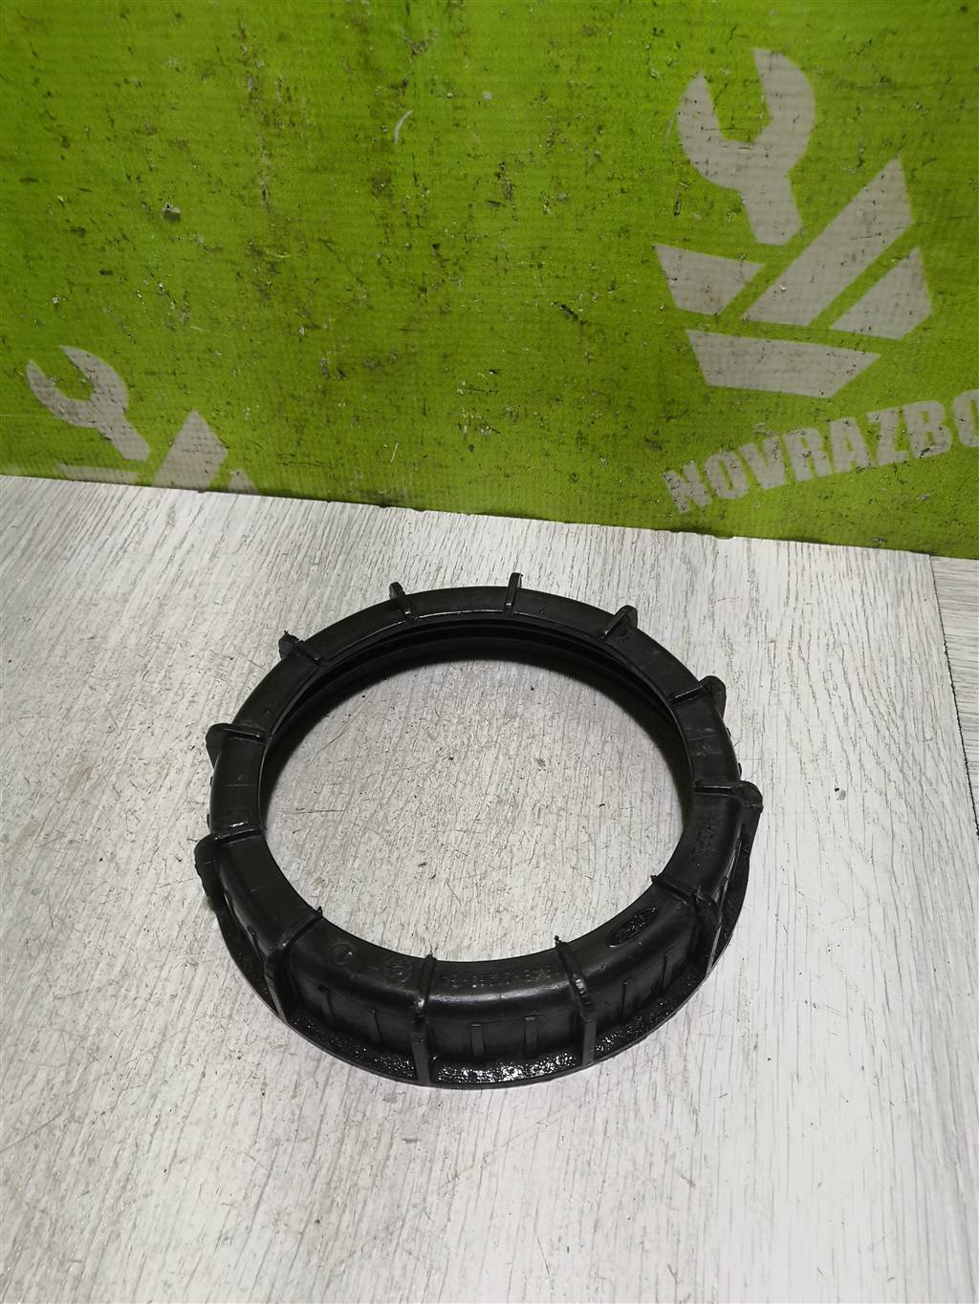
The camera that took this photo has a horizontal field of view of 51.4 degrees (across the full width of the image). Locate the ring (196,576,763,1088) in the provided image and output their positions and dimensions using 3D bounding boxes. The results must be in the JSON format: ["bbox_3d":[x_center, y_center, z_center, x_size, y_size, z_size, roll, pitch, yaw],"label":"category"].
[{"bbox_3d":[-0.004,0.038,0.287,0.157,0.027,0.157,-1,47,1],"label":"ring"}]

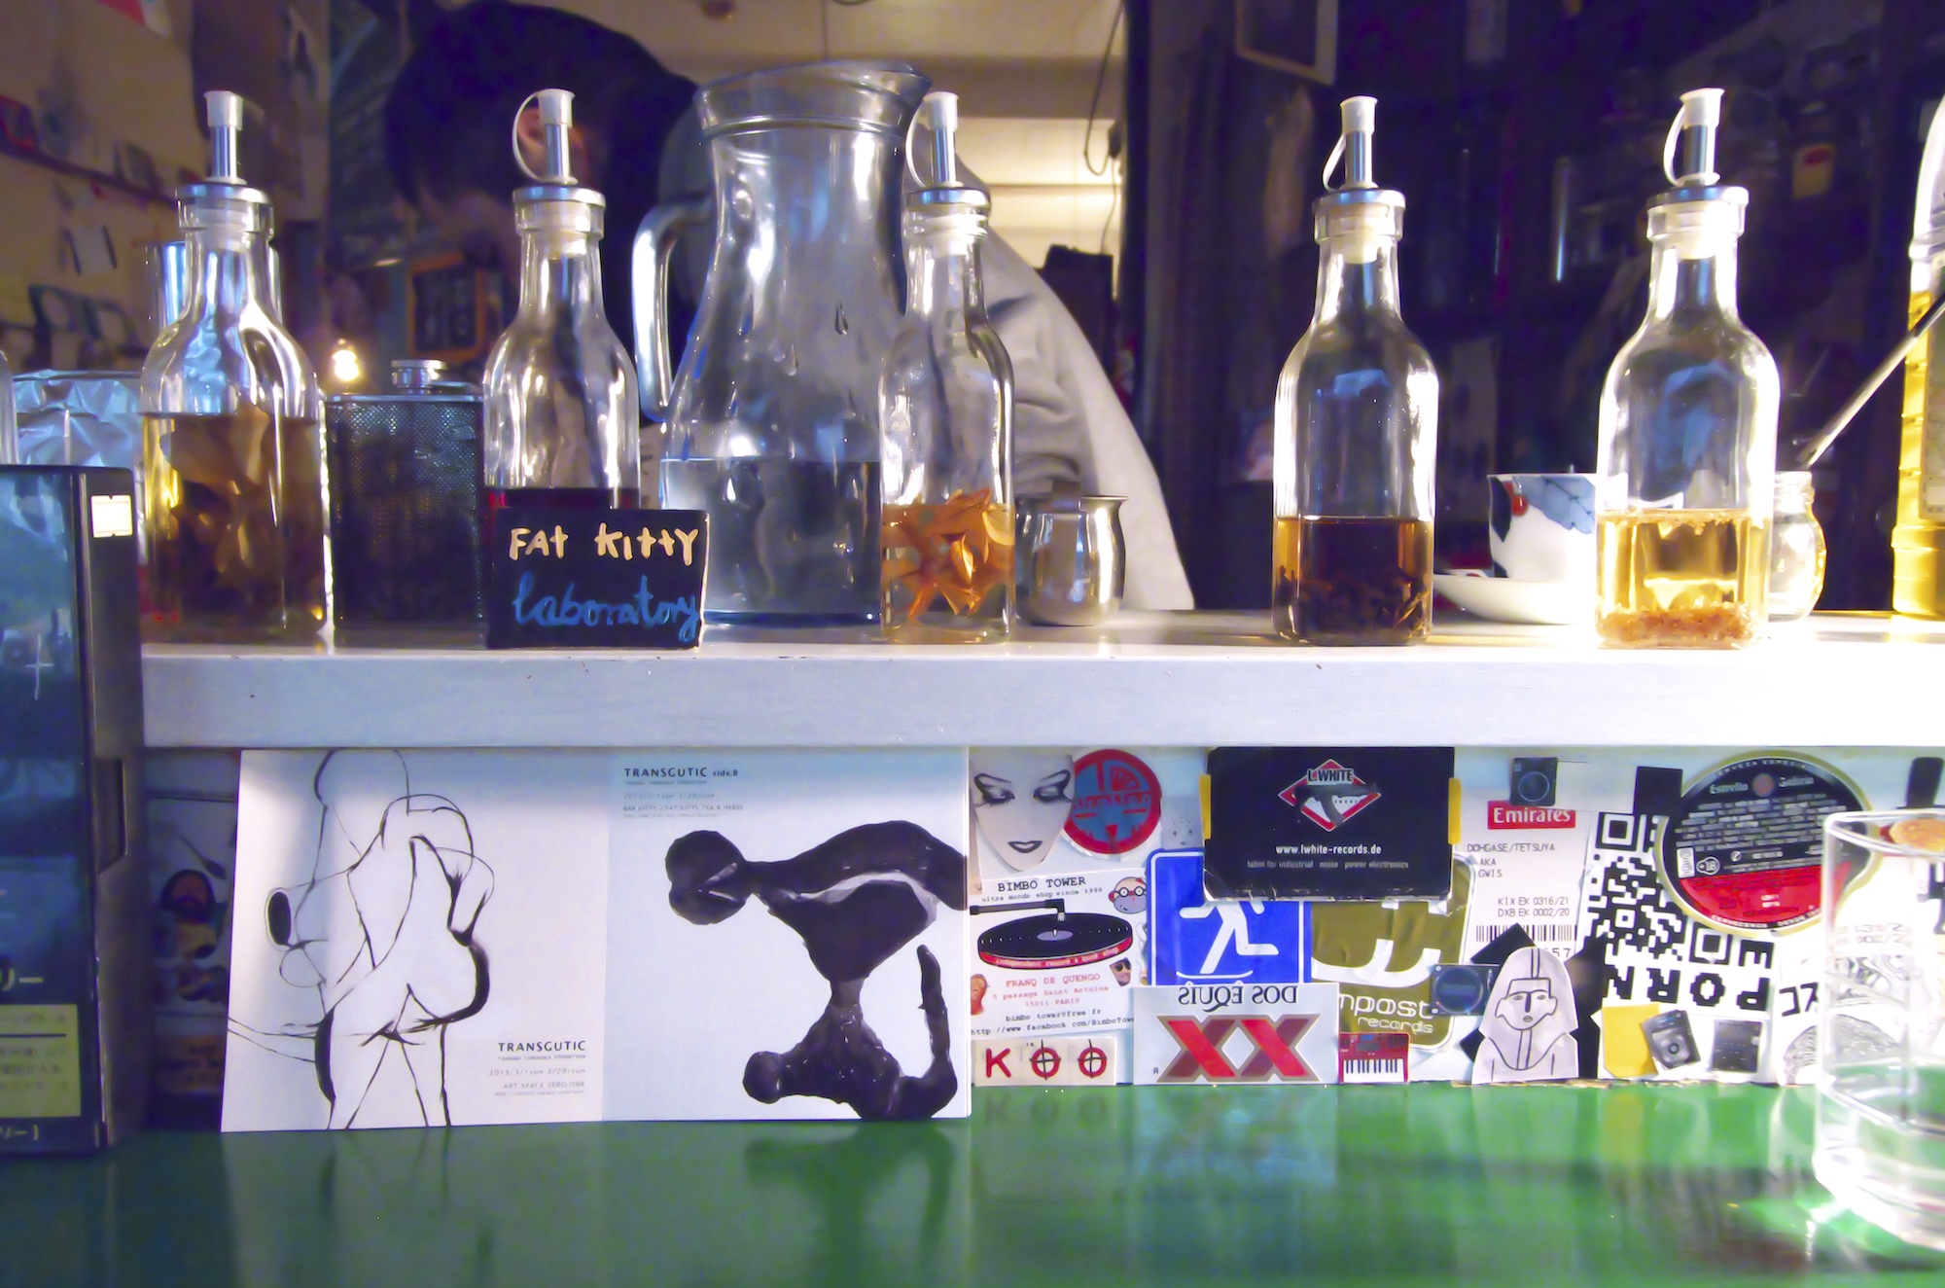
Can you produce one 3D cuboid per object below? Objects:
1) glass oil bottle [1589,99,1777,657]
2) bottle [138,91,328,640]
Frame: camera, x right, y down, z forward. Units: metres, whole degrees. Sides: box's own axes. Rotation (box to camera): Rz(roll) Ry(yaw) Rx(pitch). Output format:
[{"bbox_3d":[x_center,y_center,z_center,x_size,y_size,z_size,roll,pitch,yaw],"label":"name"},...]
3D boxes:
[{"bbox_3d":[0.267,-0.103,0.583,0.048,0.204,0.048,0,5,0],"label":"glass oil bottle"},{"bbox_3d":[-0.283,-0.104,0.599,0.048,0.204,0.048,0,5,0],"label":"bottle"}]

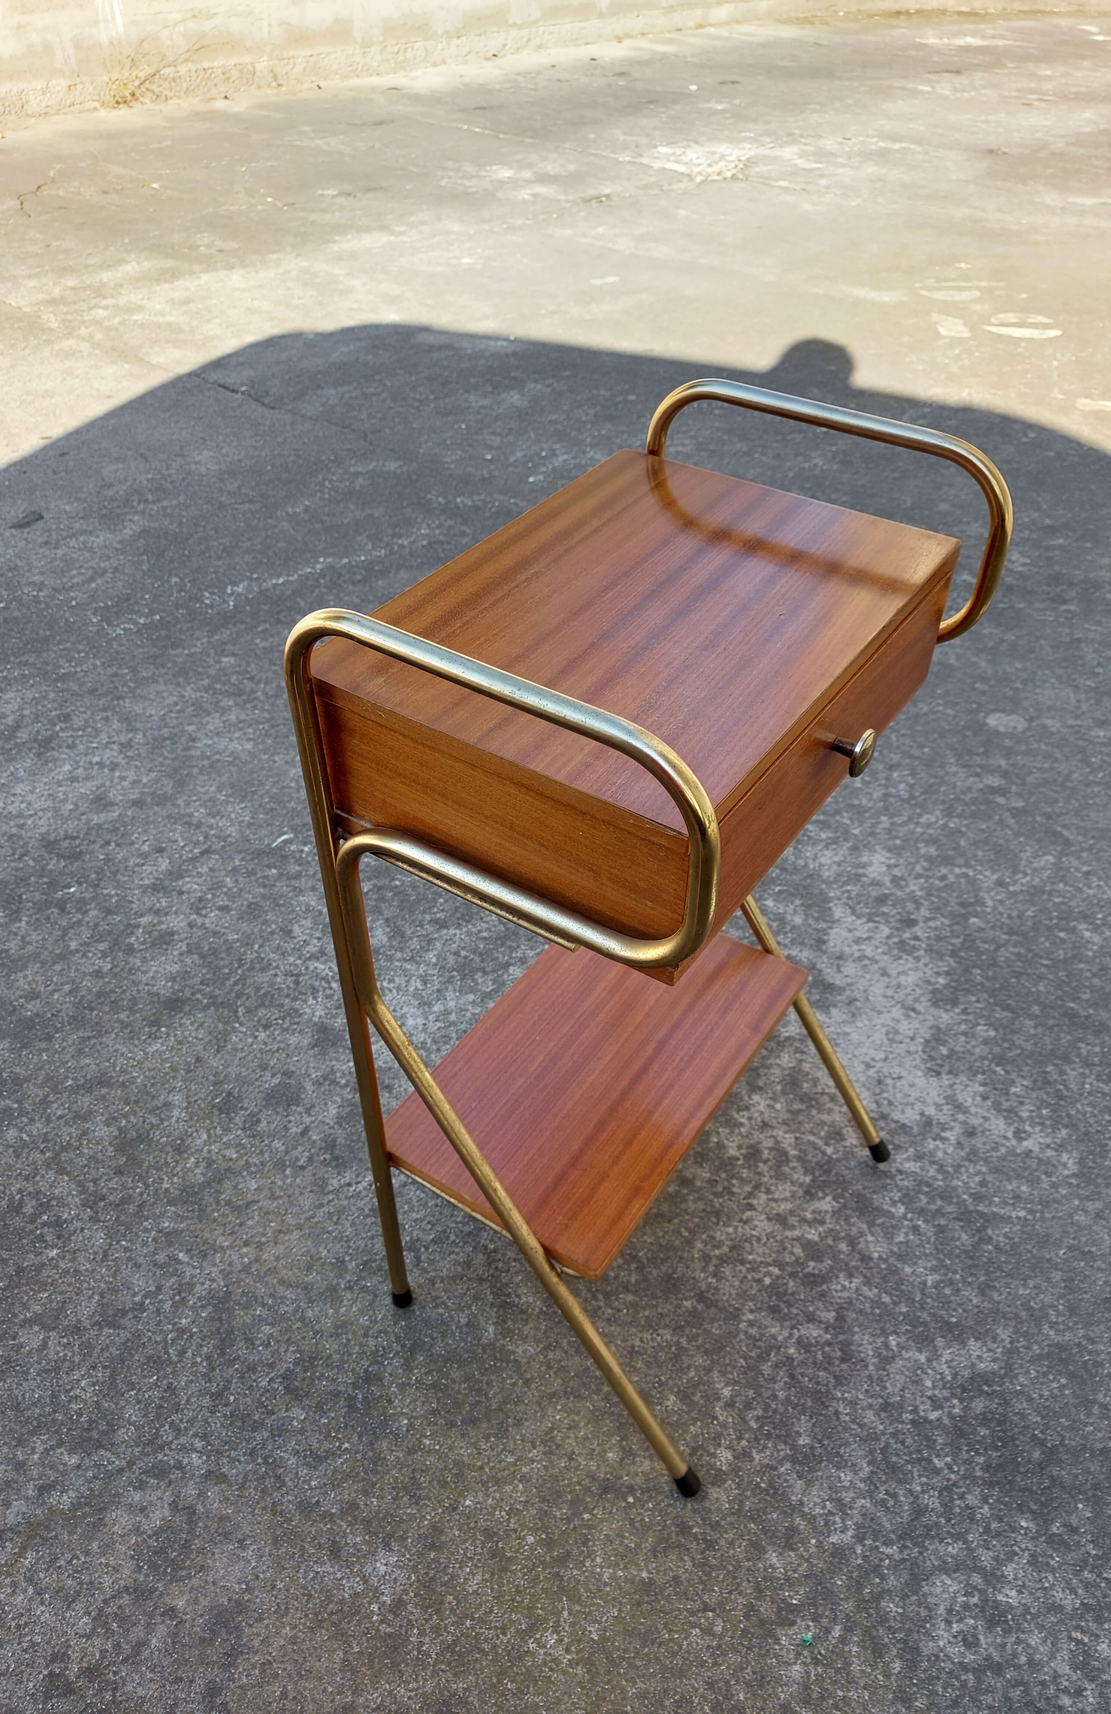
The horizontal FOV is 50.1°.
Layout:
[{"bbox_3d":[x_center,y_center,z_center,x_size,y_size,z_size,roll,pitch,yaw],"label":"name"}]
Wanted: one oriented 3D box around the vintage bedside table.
[{"bbox_3d":[0.099,0.094,1.002,0.370,0.802,0.447,25,48,25],"label":"vintage bedside table"}]

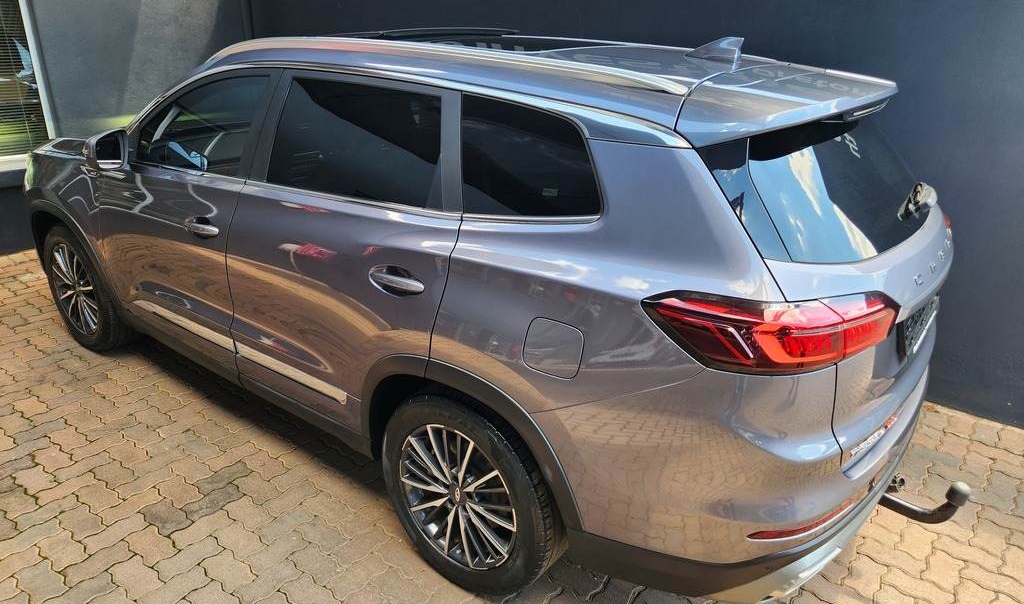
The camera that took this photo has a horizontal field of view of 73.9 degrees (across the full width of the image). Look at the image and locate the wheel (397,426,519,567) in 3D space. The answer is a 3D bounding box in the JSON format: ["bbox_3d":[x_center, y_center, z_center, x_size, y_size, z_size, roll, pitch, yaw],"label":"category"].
[{"bbox_3d":[-0.118,0.590,2.218,0.490,0.490,0.202,17,26,34],"label":"wheel"}]

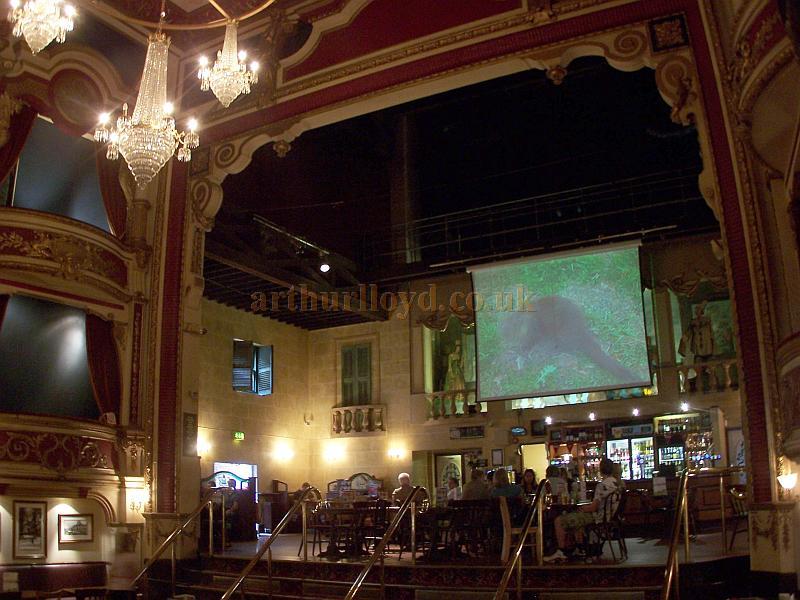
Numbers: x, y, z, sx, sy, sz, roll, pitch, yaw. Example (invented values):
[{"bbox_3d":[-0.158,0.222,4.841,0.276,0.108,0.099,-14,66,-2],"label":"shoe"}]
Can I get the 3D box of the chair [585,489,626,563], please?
[{"bbox_3d":[2.788,3.030,11.800,0.500,0.910,0.440,-8,-15,28],"label":"chair"}]

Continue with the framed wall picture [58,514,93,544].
[{"bbox_3d":[-4.917,3.471,13.300,0.040,0.420,0.570,-10,-16,34],"label":"framed wall picture"}]

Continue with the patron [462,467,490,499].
[{"bbox_3d":[1.240,3.232,13.413,0.480,1.280,0.750,-6,-15,19],"label":"patron"}]

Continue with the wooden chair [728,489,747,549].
[{"bbox_3d":[5.184,3.274,13.100,0.480,0.900,0.430,2,-14,-14],"label":"wooden chair"}]

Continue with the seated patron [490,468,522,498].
[{"bbox_3d":[1.550,3.001,12.318,0.460,1.240,0.750,-6,-15,19],"label":"seated patron"}]

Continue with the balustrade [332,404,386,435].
[{"bbox_3d":[-1.115,3.252,23.600,1.650,0.800,0.250,-8,-15,25],"label":"balustrade"}]

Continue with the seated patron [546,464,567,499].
[{"bbox_3d":[2.344,3.045,12.781,0.460,1.270,0.750,-8,-15,25],"label":"seated patron"}]

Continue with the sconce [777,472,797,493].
[{"bbox_3d":[4.313,2.042,9.800,0.130,0.220,0.210,5,-15,-24],"label":"sconce"}]

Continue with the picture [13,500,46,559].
[{"bbox_3d":[-5.346,3.326,12.700,0.040,0.800,0.540,-10,-16,34],"label":"picture"}]

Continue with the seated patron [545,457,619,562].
[{"bbox_3d":[2.307,2.648,11.100,0.800,1.280,0.480,-8,-15,25],"label":"seated patron"}]

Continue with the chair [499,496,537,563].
[{"bbox_3d":[1.626,3.090,11.800,0.530,0.870,0.440,-1,-13,-1],"label":"chair"}]

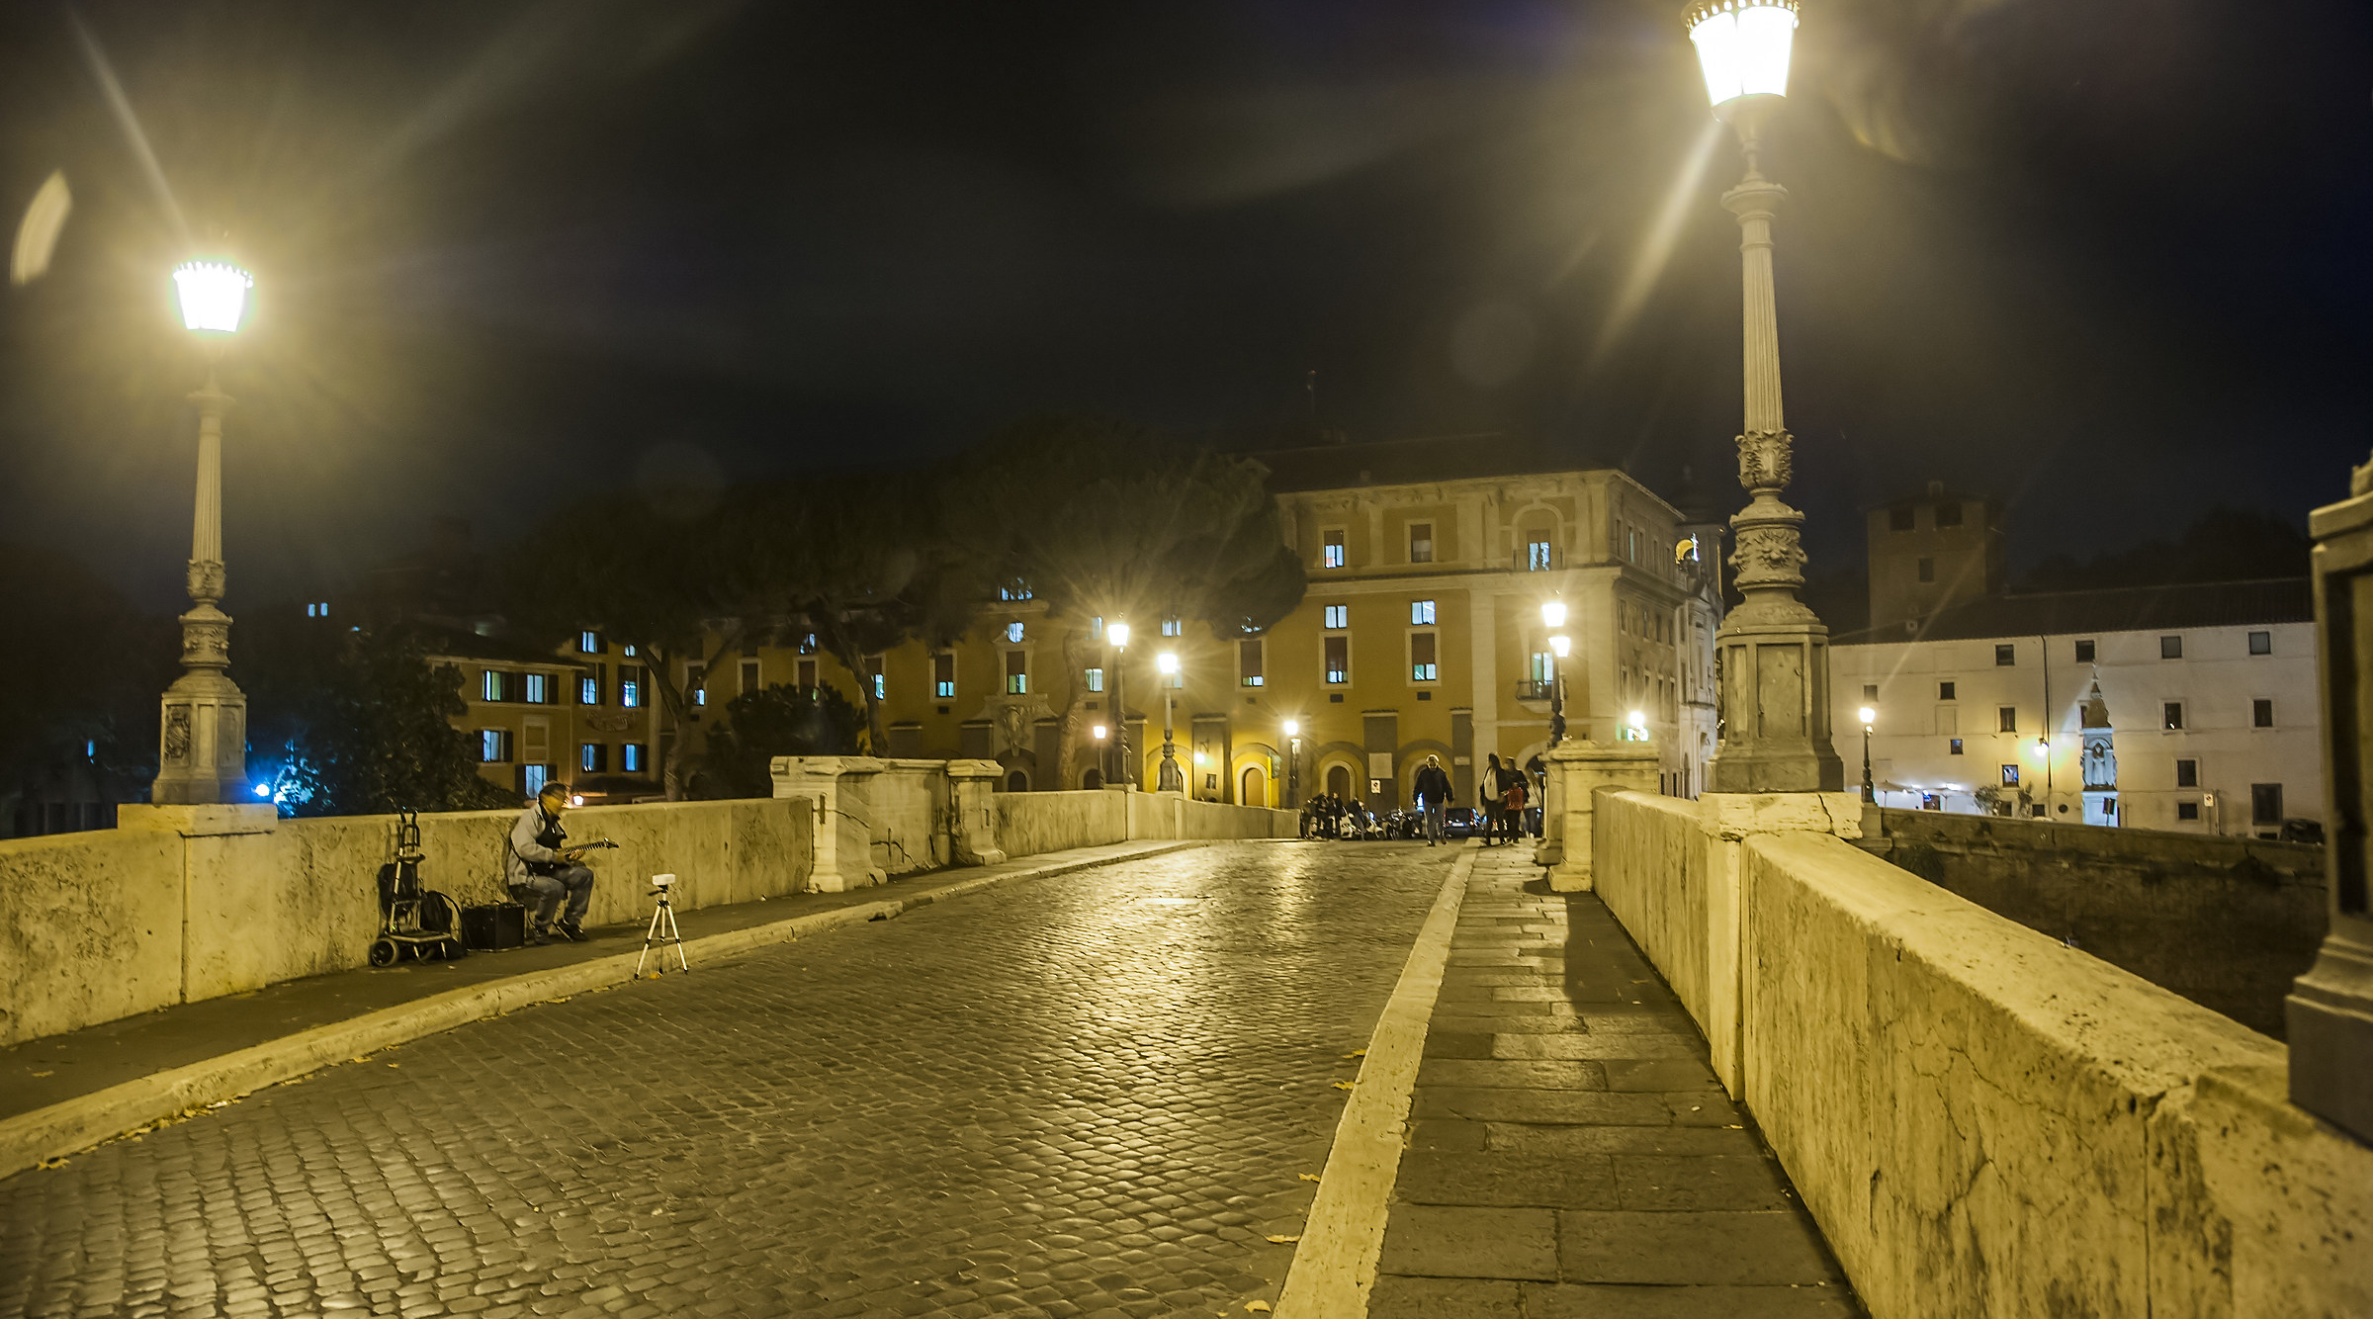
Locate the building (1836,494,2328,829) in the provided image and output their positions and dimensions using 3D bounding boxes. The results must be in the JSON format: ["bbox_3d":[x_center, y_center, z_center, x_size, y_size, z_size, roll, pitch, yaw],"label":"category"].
[{"bbox_3d":[59.184,-0.705,99.474,32.000,22.000,15.000,-4,-5,38],"label":"building"}]

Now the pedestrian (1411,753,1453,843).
[{"bbox_3d":[4.540,2.594,29.100,0.720,1.680,0.450,-1,-4,10],"label":"pedestrian"}]

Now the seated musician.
[{"bbox_3d":[-4.801,1.535,11.950,0.720,1.200,0.580,1,-4,-20],"label":"seated musician"}]

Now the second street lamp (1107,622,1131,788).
[{"bbox_3d":[-1.378,0.873,32.711,0.530,3.500,0.530,-1,-4,0],"label":"second street lamp"}]

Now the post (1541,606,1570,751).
[{"bbox_3d":[6.923,0.543,29.527,0.530,3.650,0.530,-1,-4,11],"label":"post"}]

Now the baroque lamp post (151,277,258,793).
[{"bbox_3d":[-5.895,-0.897,9.569,0.530,3.520,0.530,-1,-4,11],"label":"baroque lamp post"}]

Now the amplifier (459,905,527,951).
[{"bbox_3d":[-5.048,1.926,11.544,0.320,0.350,0.360,-1,-4,11],"label":"amplifier"}]

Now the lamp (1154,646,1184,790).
[{"bbox_3d":[-0.422,1.395,38.111,0.530,3.500,0.530,-1,-4,11],"label":"lamp"}]

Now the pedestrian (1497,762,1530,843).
[{"bbox_3d":[6.042,2.621,29.100,0.540,1.600,0.420,-1,-4,10],"label":"pedestrian"}]

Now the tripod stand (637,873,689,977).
[{"bbox_3d":[-3.662,1.853,11.050,0.340,0.740,0.350,-4,-5,41],"label":"tripod stand"}]

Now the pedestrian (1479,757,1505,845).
[{"bbox_3d":[5.577,2.583,28.900,0.500,1.680,0.420,-1,-4,10],"label":"pedestrian"}]

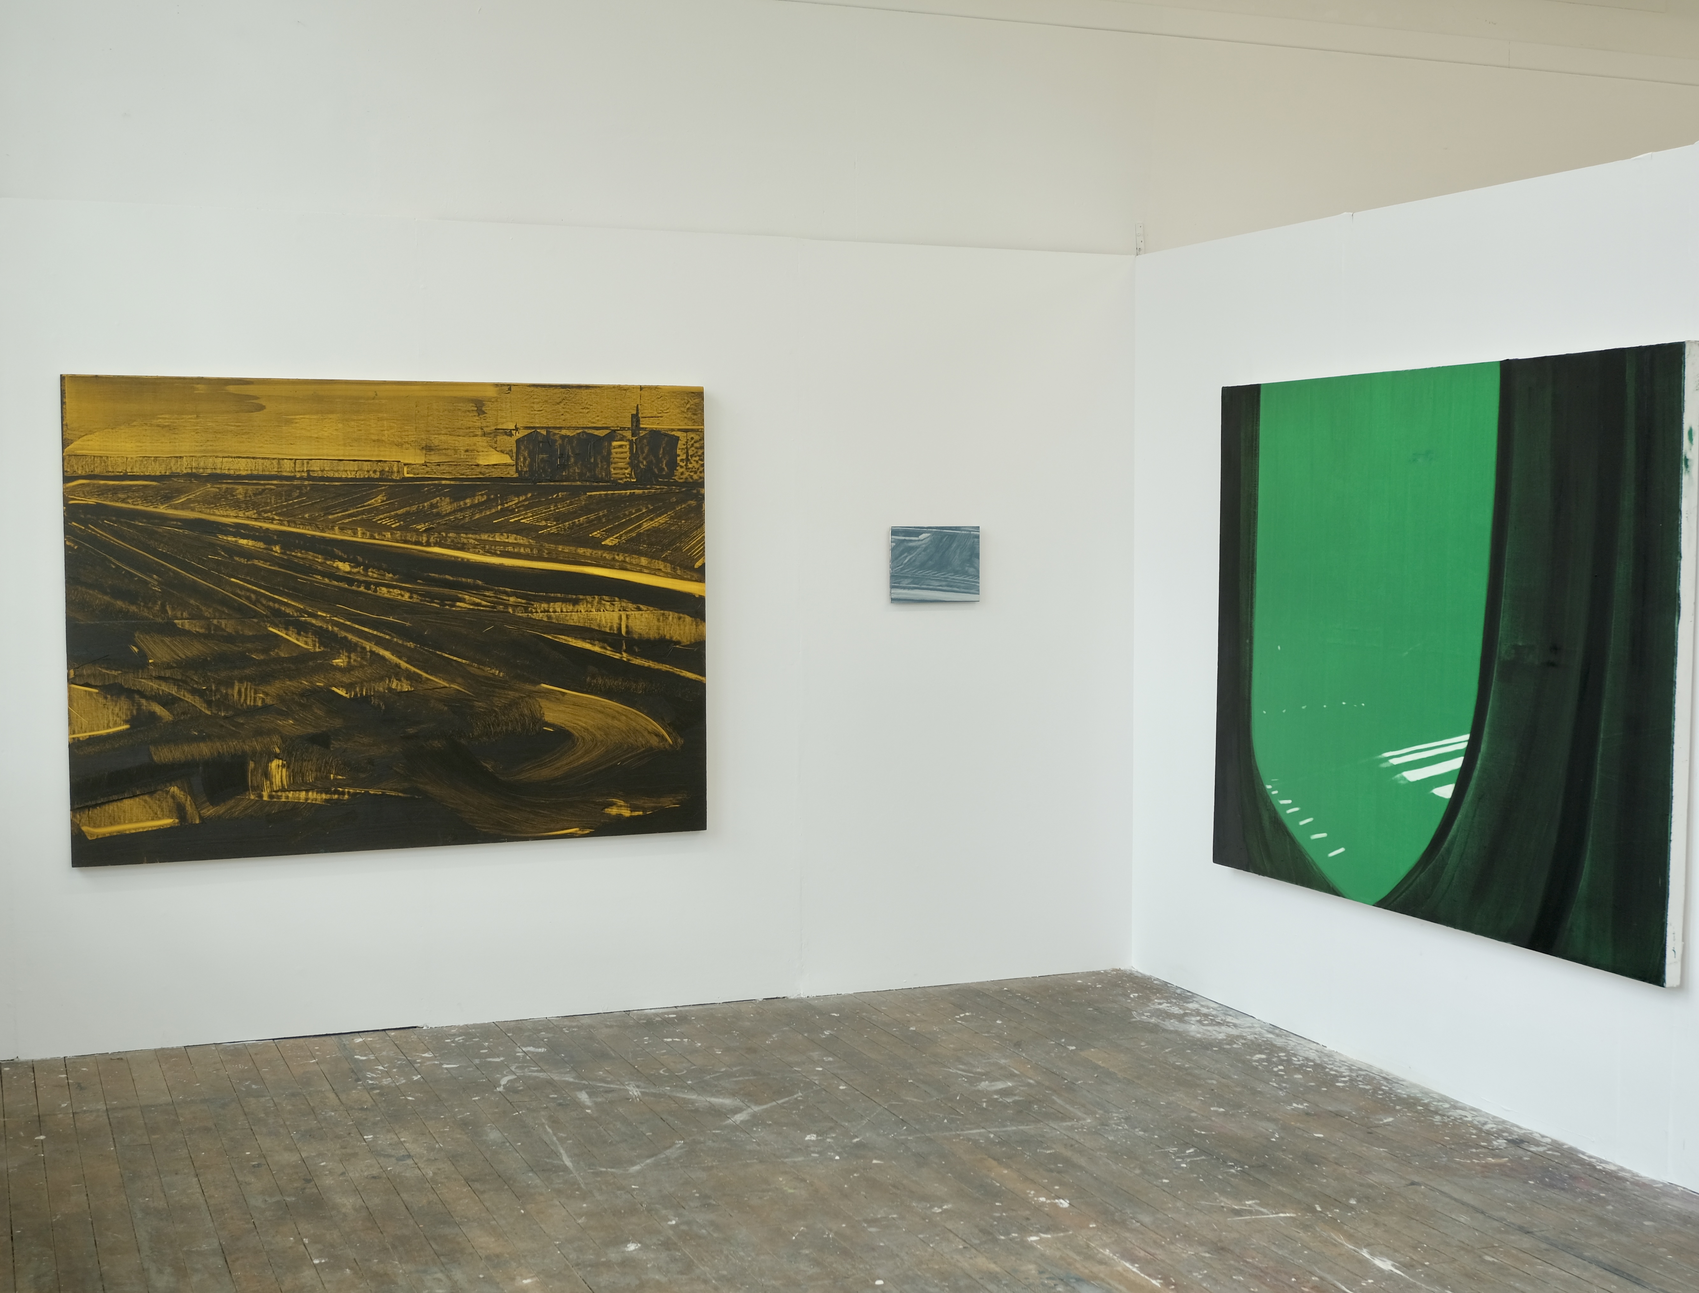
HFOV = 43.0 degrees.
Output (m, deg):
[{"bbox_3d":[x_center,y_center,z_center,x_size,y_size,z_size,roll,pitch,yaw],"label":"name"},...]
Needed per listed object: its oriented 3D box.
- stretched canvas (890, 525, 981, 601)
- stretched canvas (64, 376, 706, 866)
[{"bbox_3d":[0.281,-0.269,7.105,0.318,0.252,0.022,-1,4,-21],"label":"stretched canvas"},{"bbox_3d":[-1.346,-0.091,6.485,1.897,1.402,0.040,-1,4,-21],"label":"stretched canvas"}]

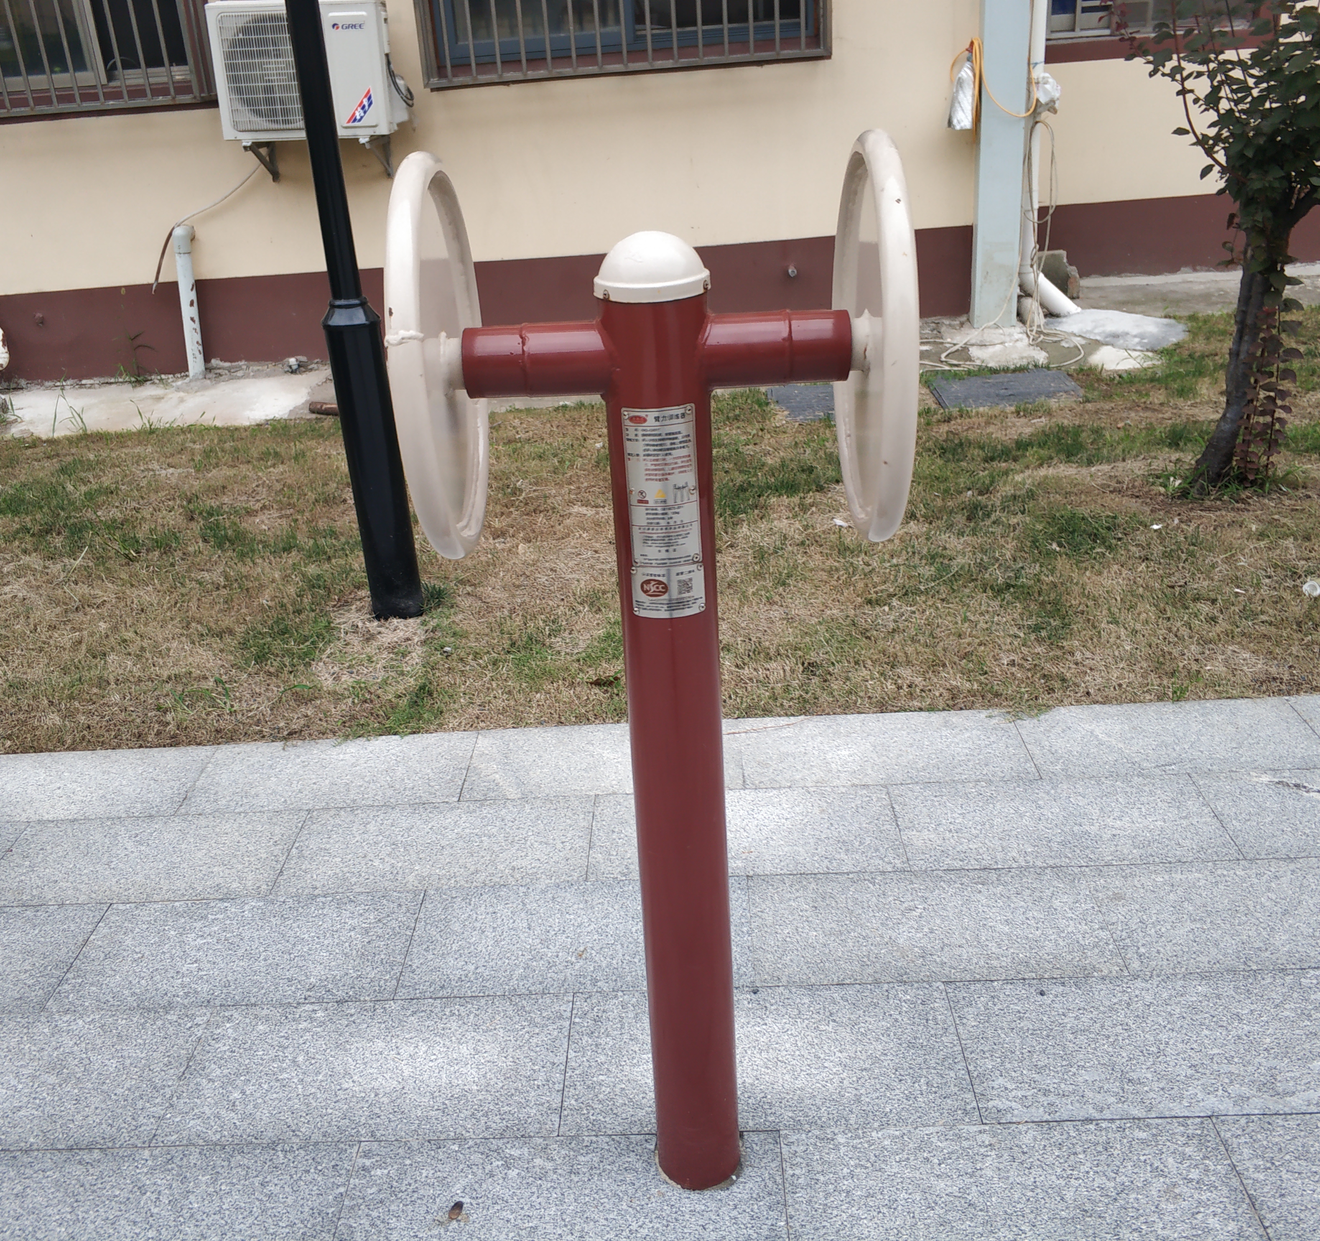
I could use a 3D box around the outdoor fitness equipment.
[{"bbox_3d":[0.021,0.141,1.565,0.490,1.353,0.425,-3,23,2],"label":"outdoor fitness equipment"}]

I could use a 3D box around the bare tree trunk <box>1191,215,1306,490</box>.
[{"bbox_3d":[1.863,-0.847,4.099,0.270,0.837,0.200,-2,23,3],"label":"bare tree trunk"}]

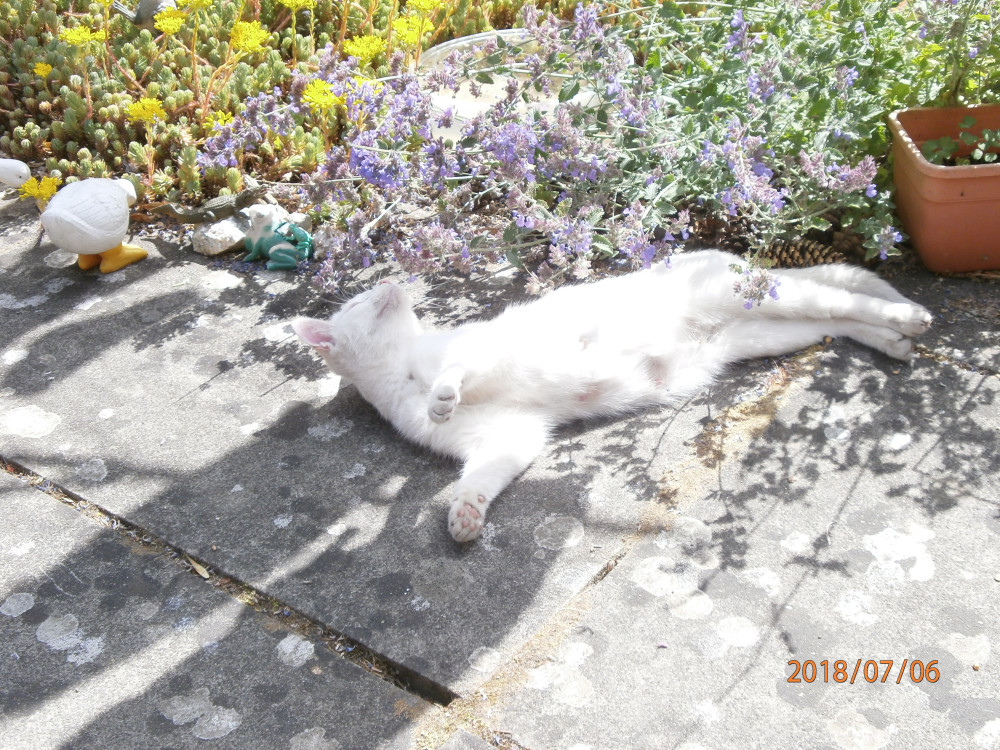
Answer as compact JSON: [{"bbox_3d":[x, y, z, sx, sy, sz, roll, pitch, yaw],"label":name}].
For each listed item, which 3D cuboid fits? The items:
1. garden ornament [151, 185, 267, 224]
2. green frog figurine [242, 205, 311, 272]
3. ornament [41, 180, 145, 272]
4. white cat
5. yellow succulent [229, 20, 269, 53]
[{"bbox_3d":[-0.396,-0.231,1.820,0.165,0.055,0.055,-8,31,-13],"label":"garden ornament"},{"bbox_3d":[-0.285,-0.178,1.718,0.090,0.073,0.070,-17,34,-27],"label":"green frog figurine"},{"bbox_3d":[-0.520,-0.190,1.699,0.130,0.110,0.092,-19,35,-30],"label":"ornament"},{"bbox_3d":[0.167,-0.028,1.388,0.716,0.145,0.389,-7,31,-12],"label":"white cat"},{"bbox_3d":[-0.381,-0.514,2.031,0.060,0.040,0.055,0,30,0],"label":"yellow succulent"}]

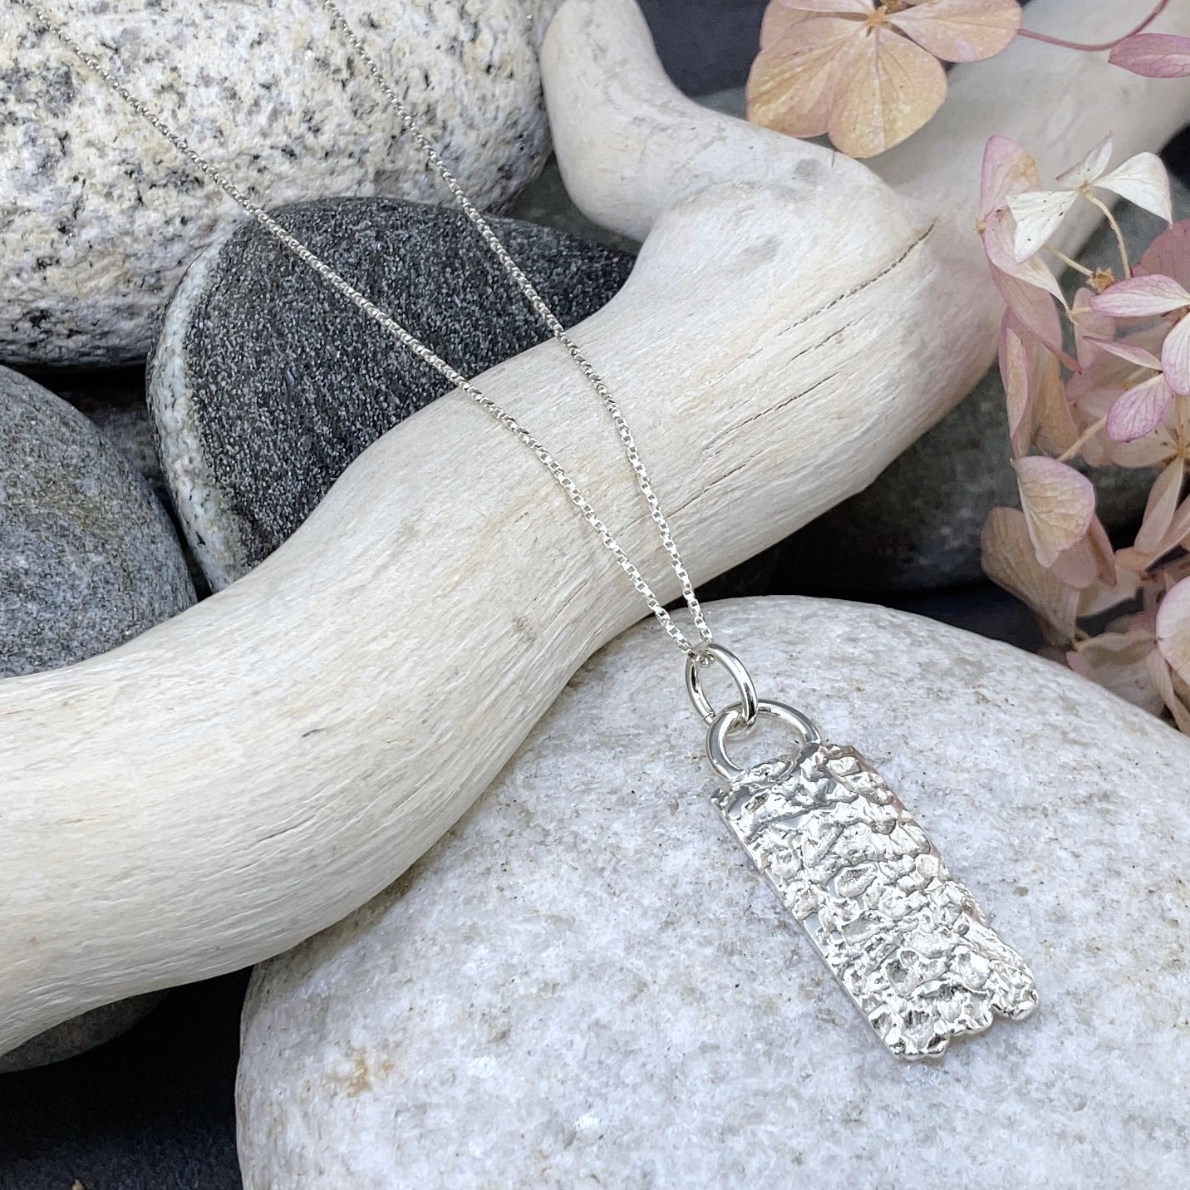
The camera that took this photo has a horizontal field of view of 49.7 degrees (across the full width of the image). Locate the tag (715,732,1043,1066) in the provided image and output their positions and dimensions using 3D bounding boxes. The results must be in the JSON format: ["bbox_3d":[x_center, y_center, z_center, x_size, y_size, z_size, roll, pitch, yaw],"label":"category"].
[{"bbox_3d":[0.023,0.025,0.108,0.014,0.002,0.027,-17,48,-19],"label":"tag"}]

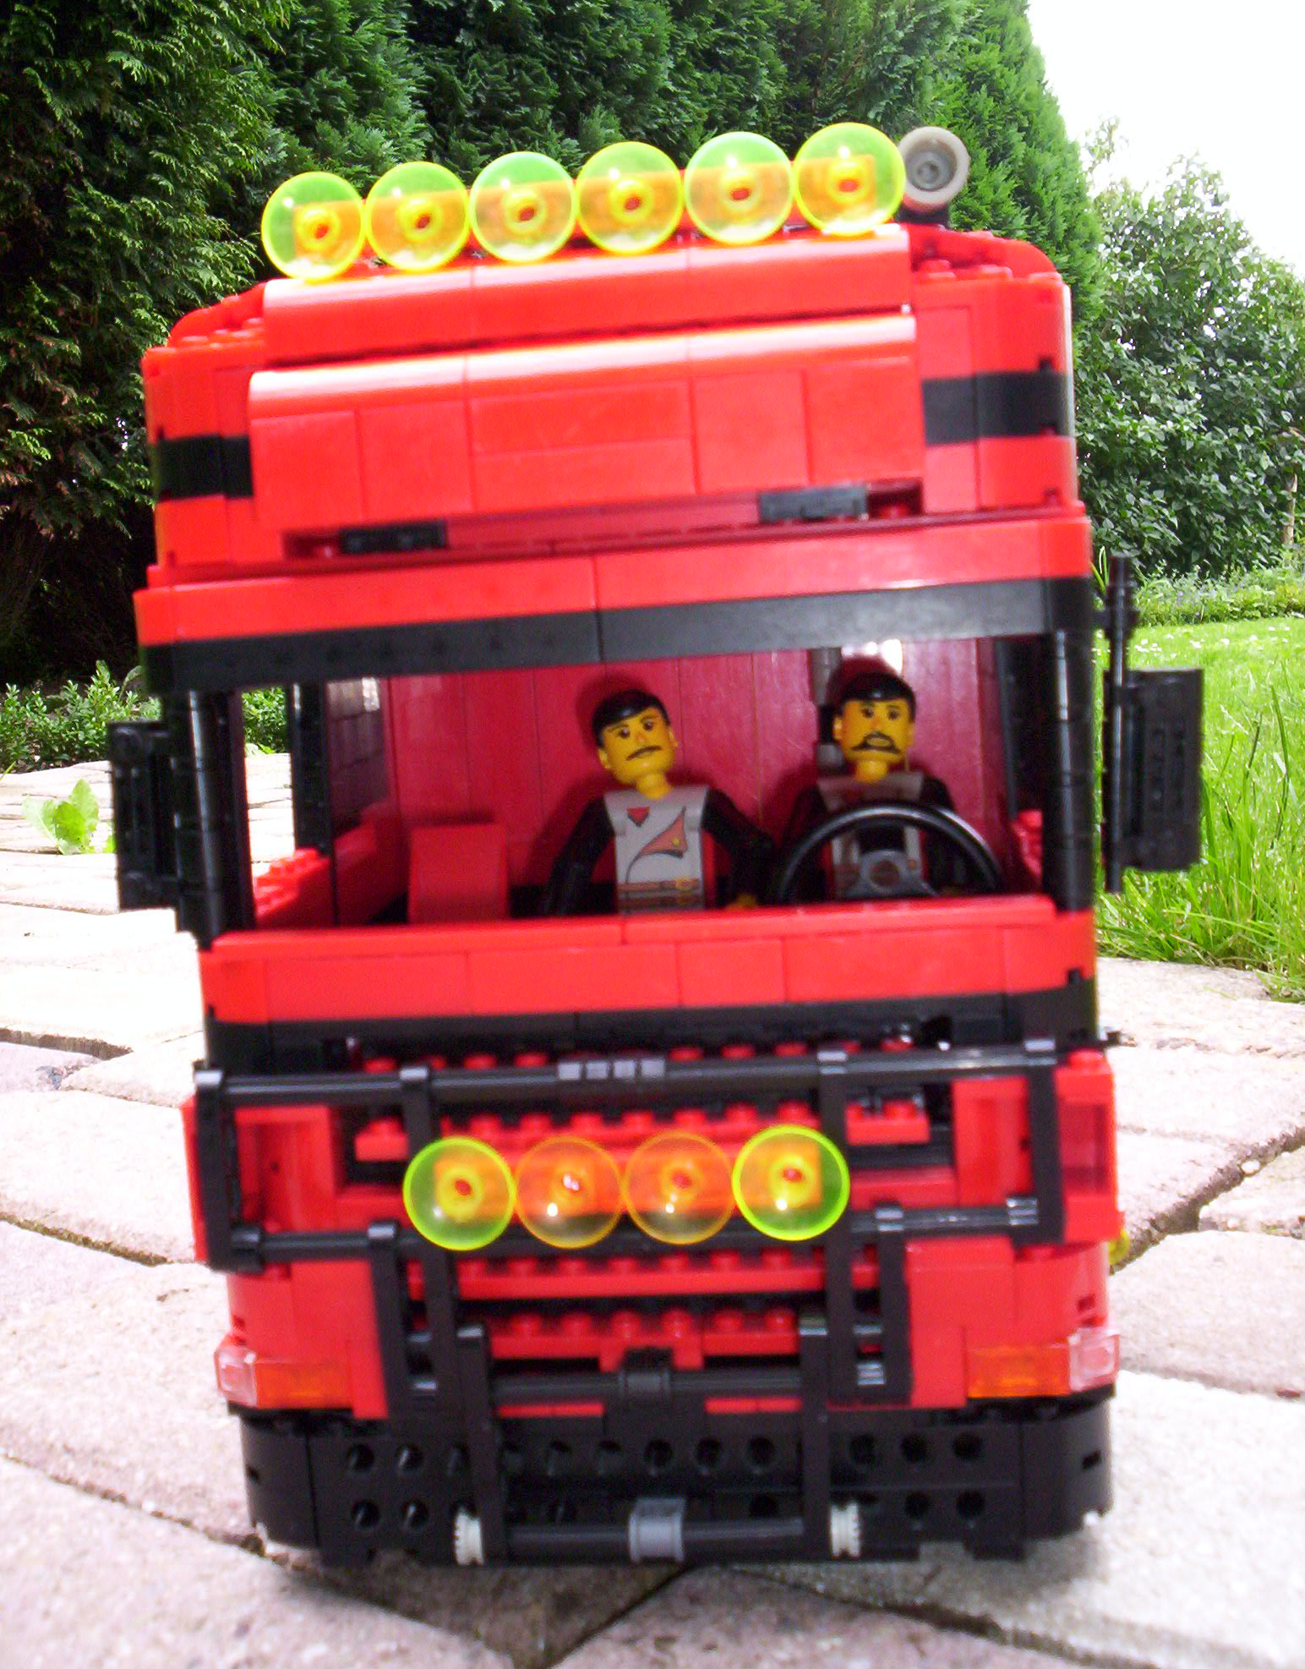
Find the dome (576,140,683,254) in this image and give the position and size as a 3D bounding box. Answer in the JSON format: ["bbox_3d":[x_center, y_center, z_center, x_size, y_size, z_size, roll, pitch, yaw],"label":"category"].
[{"bbox_3d":[-0.003,-0.094,0.279,0.016,0.016,0.006,-3,6,6],"label":"dome"}]

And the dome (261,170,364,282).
[{"bbox_3d":[-0.051,-0.092,0.284,0.016,0.016,0.006,-3,6,6],"label":"dome"}]

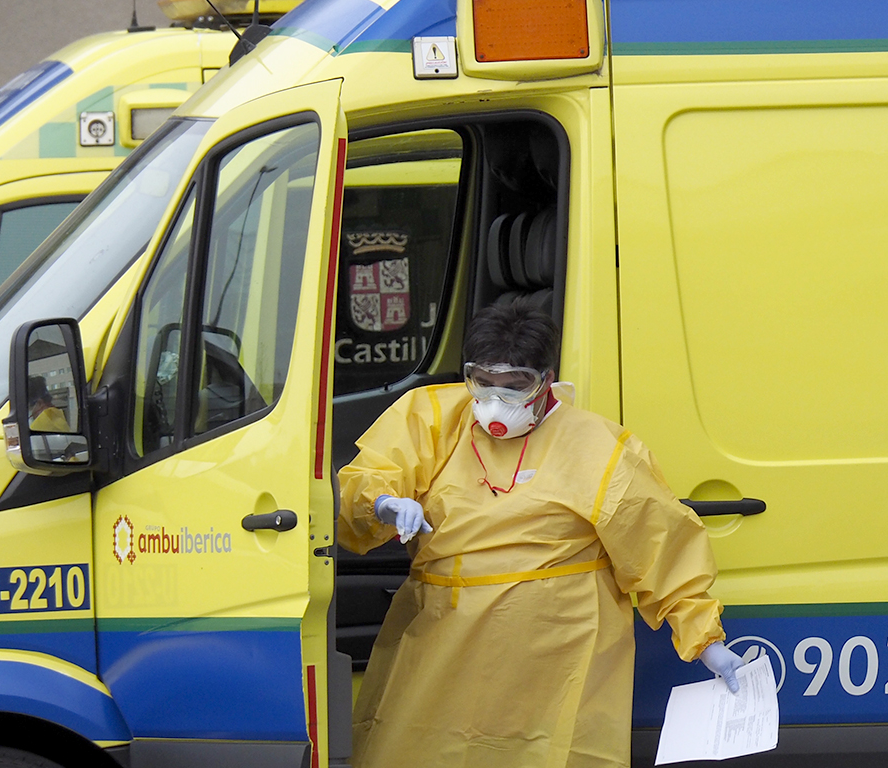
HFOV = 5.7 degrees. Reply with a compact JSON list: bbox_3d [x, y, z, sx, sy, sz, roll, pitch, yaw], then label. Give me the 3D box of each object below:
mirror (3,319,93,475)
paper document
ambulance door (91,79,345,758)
[{"bbox_3d":[-0.847,0.027,18.970,0.185,0.335,0.120,0,-1,-31],"label":"mirror"},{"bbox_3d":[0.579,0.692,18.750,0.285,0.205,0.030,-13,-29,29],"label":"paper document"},{"bbox_3d":[-0.463,0.165,18.750,0.160,1.590,1.060,-1,-1,-27],"label":"ambulance door"}]

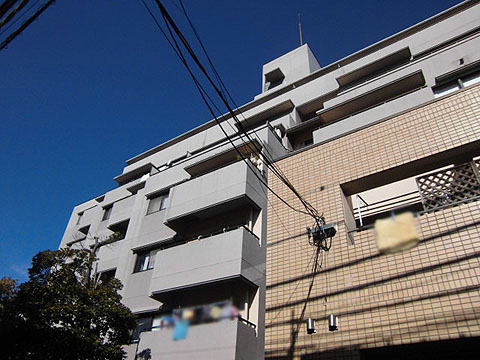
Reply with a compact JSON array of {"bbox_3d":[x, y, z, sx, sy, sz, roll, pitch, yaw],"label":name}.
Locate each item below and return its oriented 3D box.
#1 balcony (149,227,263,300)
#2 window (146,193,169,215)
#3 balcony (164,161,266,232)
[{"bbox_3d":[-1.178,2.976,12.028,3.780,1.530,1.150,-20,-43,28],"label":"balcony"},{"bbox_3d":[-3.581,1.014,16.384,1.600,1.080,0.150,-20,-43,28],"label":"window"},{"bbox_3d":[-1.018,0.736,13.701,3.780,1.530,1.150,-20,-43,28],"label":"balcony"}]

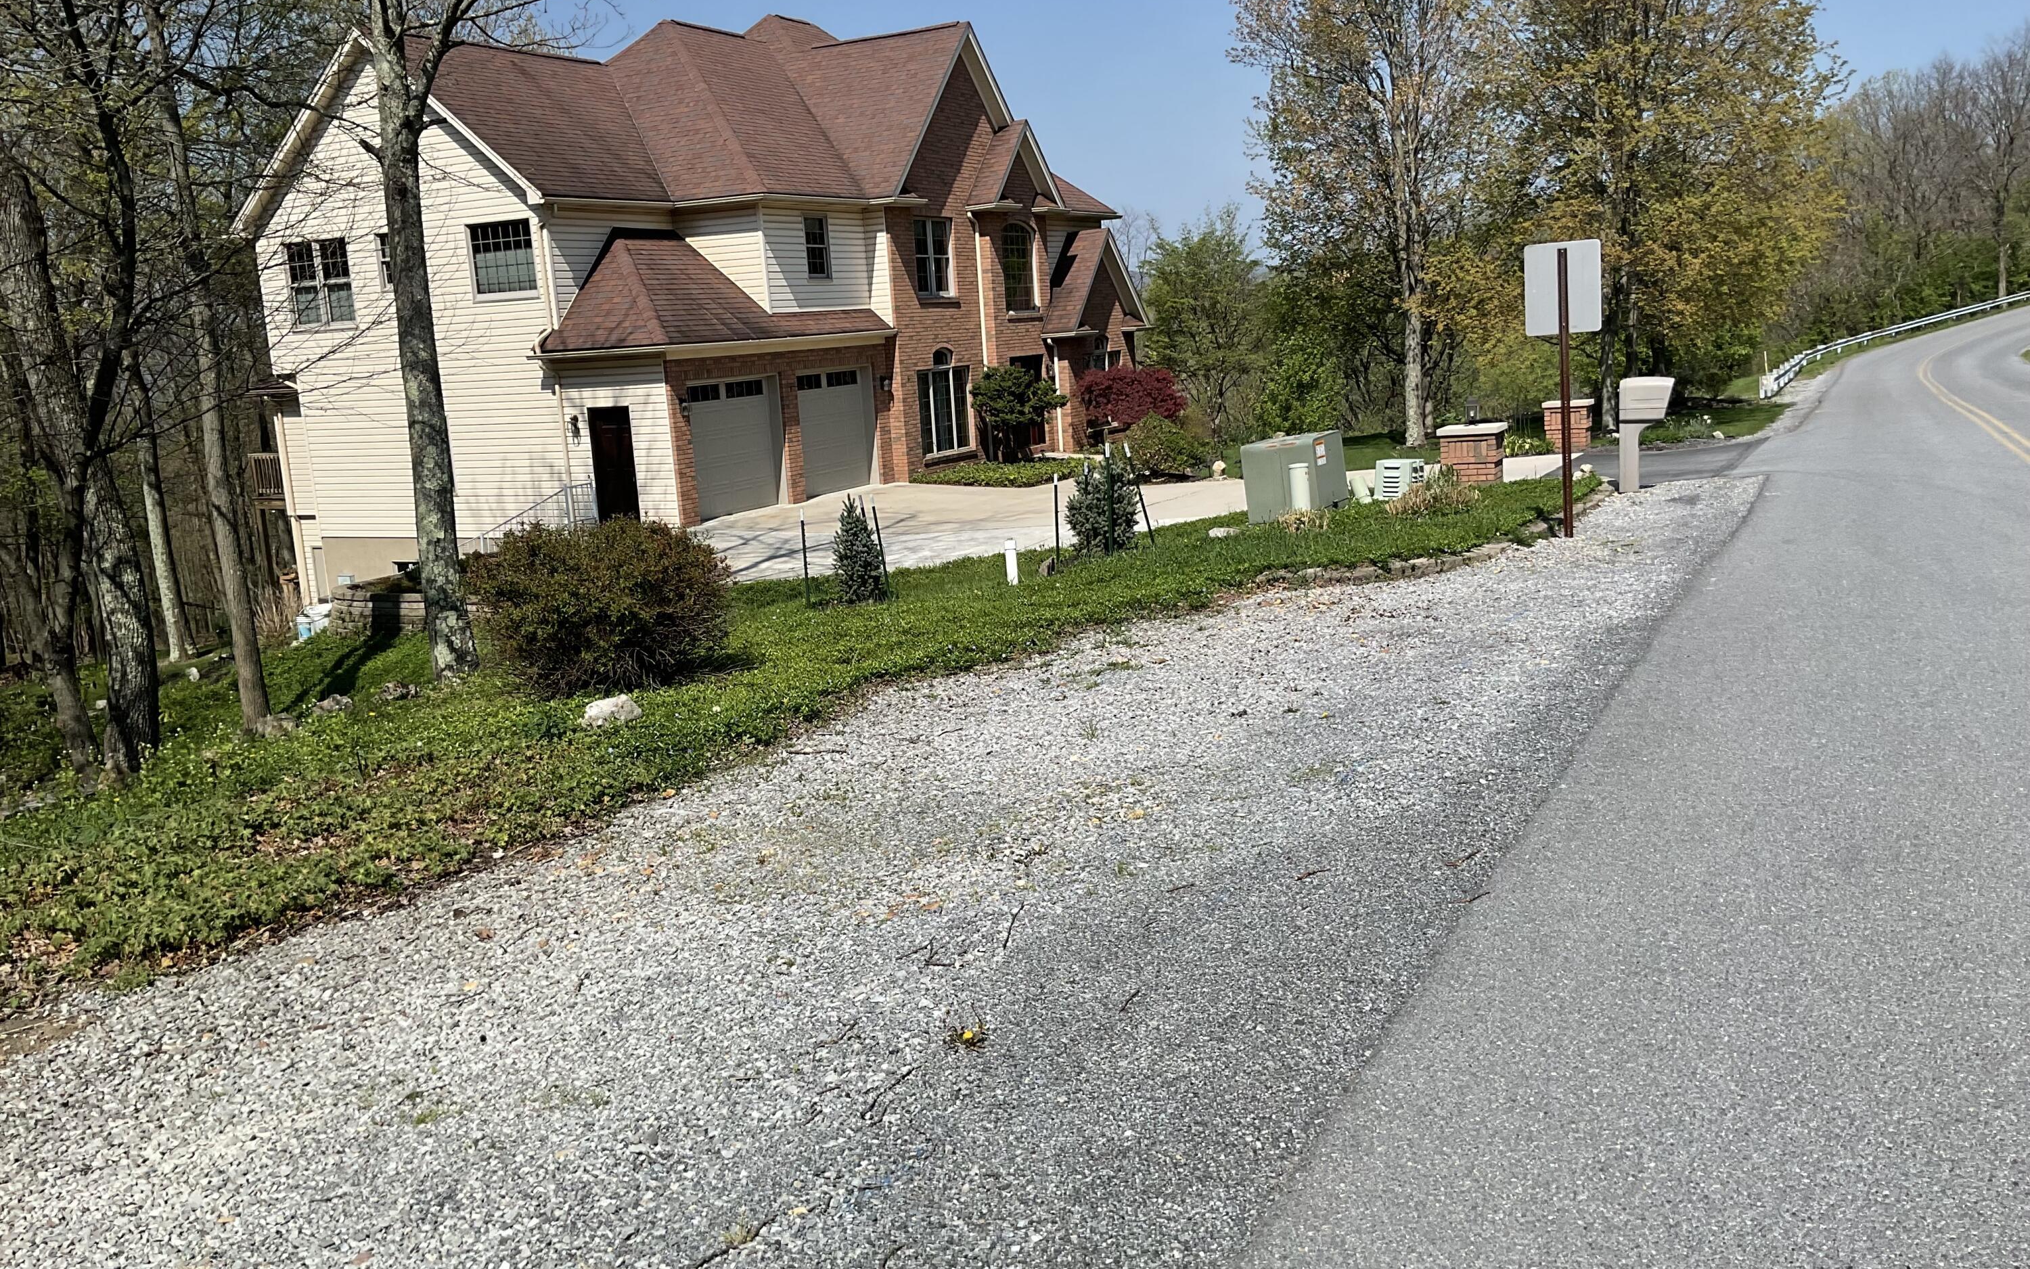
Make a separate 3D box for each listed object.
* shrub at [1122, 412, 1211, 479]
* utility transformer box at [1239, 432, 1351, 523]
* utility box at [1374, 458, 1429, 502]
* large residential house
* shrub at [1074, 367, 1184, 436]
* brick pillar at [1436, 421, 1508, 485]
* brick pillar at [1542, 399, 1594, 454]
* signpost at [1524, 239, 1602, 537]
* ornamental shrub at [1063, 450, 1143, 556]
[{"bbox_3d":[2.628,-3.280,29.400,1.450,1.080,1.450,-4,10,1],"label":"shrub"},{"bbox_3d":[3.050,-1.725,18.400,0.800,0.770,0.880,-4,9,30],"label":"utility transformer box"},{"bbox_3d":[4.409,-1.773,19.450,0.448,0.428,0.448,3,12,32],"label":"utility box"},{"bbox_3d":[-5.776,-8.052,38.238,12.028,11.834,19.109,1,12,26],"label":"large residential house"},{"bbox_3d":[2.655,-5.262,39.000,2.300,1.700,2.400,-4,10,1],"label":"shrub"},{"bbox_3d":[5.363,-2.124,19.900,0.695,0.650,0.695,1,11,25],"label":"brick pillar"},{"bbox_3d":[8.459,-3.195,26.000,0.667,0.744,0.667,1,11,25],"label":"brick pillar"},{"bbox_3d":[4.609,-2.040,14.228,0.620,2.472,0.080,0,11,23],"label":"signpost"},{"bbox_3d":[0.830,-1.213,15.800,0.690,0.900,0.690,-4,10,1],"label":"ornamental shrub"}]

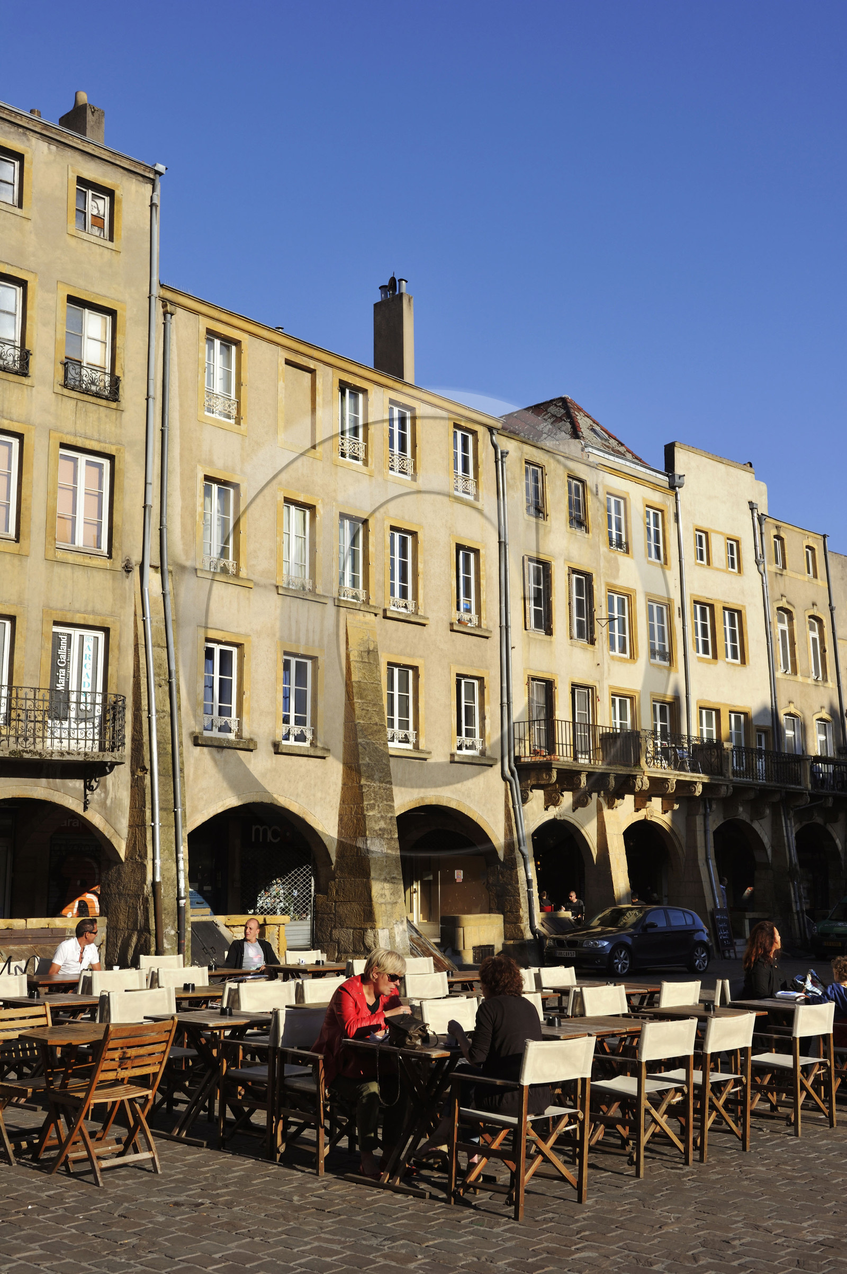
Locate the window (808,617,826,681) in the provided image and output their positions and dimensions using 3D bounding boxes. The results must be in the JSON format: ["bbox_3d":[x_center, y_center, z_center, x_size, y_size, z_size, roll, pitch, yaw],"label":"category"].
[{"bbox_3d":[13.121,0.426,44.887,0.200,2.120,1.150,-11,-15,43],"label":"window"}]

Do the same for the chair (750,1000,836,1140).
[{"bbox_3d":[2.513,2.963,9.316,0.550,0.860,0.580,10,-15,-43],"label":"chair"}]

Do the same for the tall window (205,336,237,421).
[{"bbox_3d":[-3.954,-4.989,25.875,0.150,1.526,0.806,-11,-15,42],"label":"tall window"}]

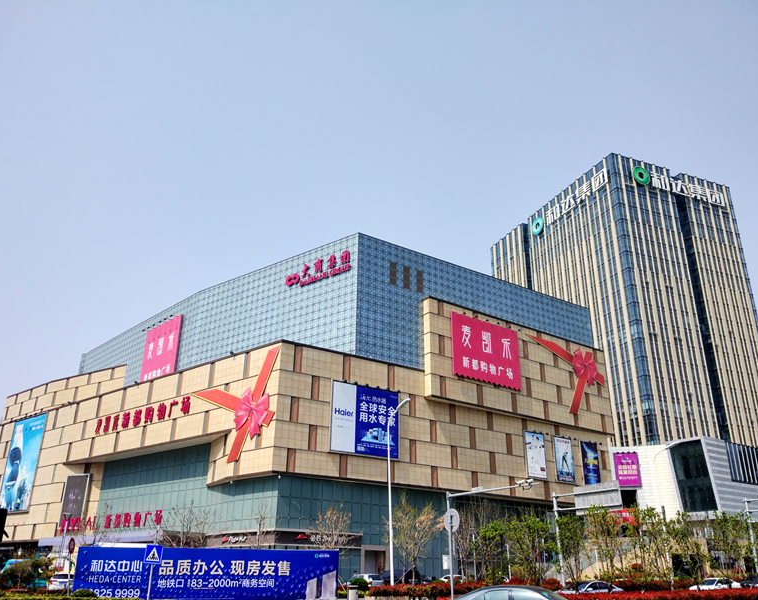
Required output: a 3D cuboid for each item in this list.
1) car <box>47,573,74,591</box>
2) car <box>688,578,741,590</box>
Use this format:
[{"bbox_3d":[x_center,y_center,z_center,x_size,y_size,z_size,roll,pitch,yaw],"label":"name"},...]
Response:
[{"bbox_3d":[-22.049,19.903,45.200,1.800,1.550,4.500,10,-25,-22],"label":"car"},{"bbox_3d":[26.516,22.591,50.717,4.600,1.460,1.800,15,-27,-31],"label":"car"}]

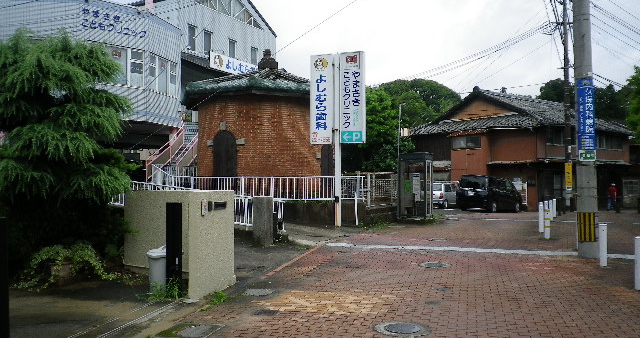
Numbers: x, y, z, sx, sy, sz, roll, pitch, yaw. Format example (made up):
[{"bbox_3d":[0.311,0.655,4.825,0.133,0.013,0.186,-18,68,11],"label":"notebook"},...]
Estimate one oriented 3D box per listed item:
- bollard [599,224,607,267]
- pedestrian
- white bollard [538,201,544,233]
[{"bbox_3d":[5.093,1.368,9.300,0.130,0.760,0.130,0,-1,0],"label":"bollard"},{"bbox_3d":[15.372,1.492,27.300,0.520,1.500,0.380,0,-1,0],"label":"pedestrian"},{"bbox_3d":[6.127,1.371,14.300,0.130,0.780,0.130,0,-1,0],"label":"white bollard"}]

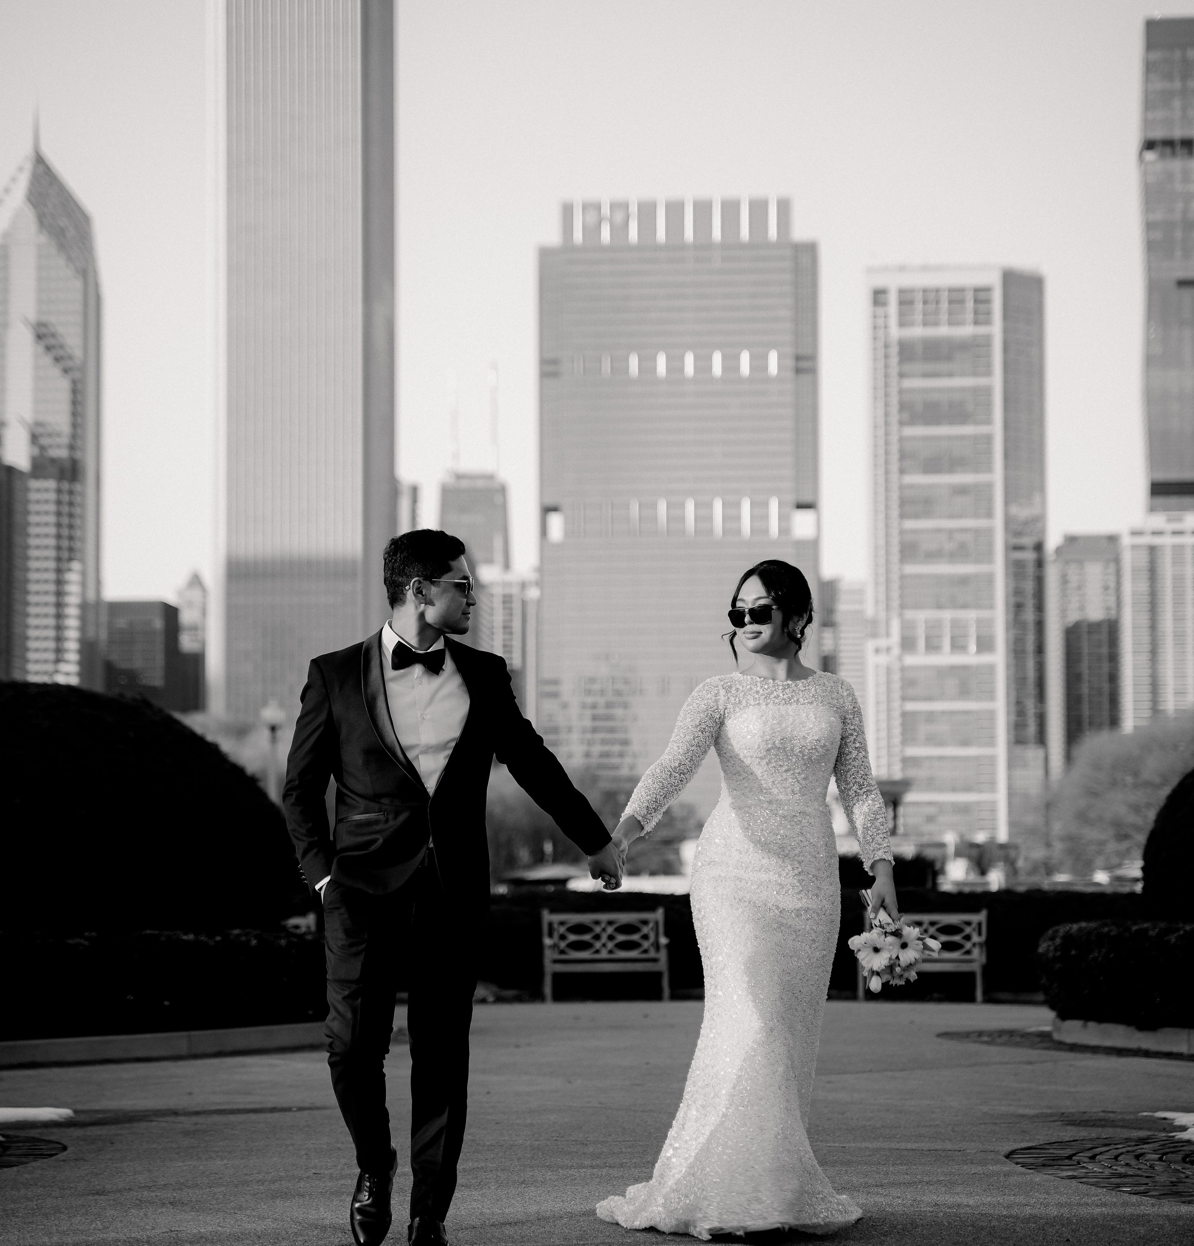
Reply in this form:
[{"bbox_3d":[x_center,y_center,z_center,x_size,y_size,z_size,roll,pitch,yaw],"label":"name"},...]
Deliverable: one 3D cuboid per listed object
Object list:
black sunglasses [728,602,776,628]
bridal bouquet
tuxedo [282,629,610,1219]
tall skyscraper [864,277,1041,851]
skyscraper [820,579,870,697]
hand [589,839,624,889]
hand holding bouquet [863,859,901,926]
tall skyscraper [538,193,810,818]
[{"bbox_3d":[0.413,-0.016,9.320,0.142,0.050,0.140,-9,-5,31],"label":"black sunglasses"},{"bbox_3d":[0.743,0.816,9.280,0.220,0.200,0.200,0,-5,0],"label":"bridal bouquet"},{"bbox_3d":[-0.363,0.728,9.050,0.730,1.410,0.450,1,-5,-10],"label":"tuxedo"},{"bbox_3d":[116.970,-8.180,1209.483,54.000,208.668,34.000,-1,-5,7],"label":"tall skyscraper"},{"bbox_3d":[123.019,61.697,1820.855,31.000,166.913,28.000,-1,-5,5],"label":"skyscraper"},{"bbox_3d":[0.024,0.590,9.120,0.090,0.125,0.100,0,-5,0],"label":"hand"},{"bbox_3d":[0.713,0.676,9.320,0.090,0.160,0.090,0,-5,0],"label":"hand holding bouquet"},{"bbox_3d":[26.693,-18.460,1210.328,86.000,229.839,46.000,-1,-5,5],"label":"tall skyscraper"}]

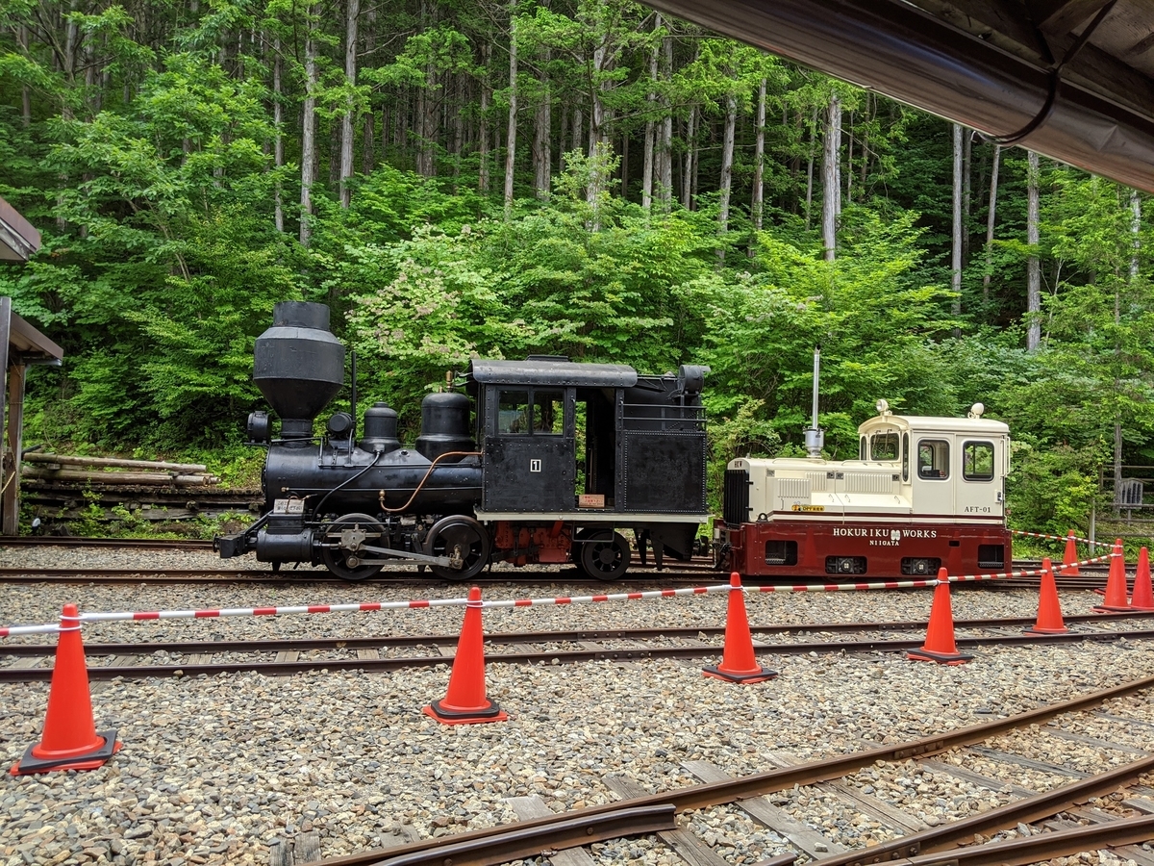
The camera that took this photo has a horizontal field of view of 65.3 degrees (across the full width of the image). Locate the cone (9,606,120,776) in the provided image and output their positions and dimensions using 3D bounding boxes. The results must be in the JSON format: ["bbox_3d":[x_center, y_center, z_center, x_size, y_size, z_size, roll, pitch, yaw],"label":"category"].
[{"bbox_3d":[-2.339,1.145,4.164,0.380,0.700,0.380,2,-3,-14],"label":"cone"}]

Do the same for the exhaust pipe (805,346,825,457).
[{"bbox_3d":[3.121,-0.400,11.739,0.250,1.465,0.250,1,-3,-7],"label":"exhaust pipe"}]

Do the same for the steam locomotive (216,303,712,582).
[{"bbox_3d":[-1.307,0.116,11.182,6.090,3.300,1.850,1,-3,-7],"label":"steam locomotive"}]

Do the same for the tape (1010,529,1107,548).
[{"bbox_3d":[7.438,1.604,13.701,0.326,0.100,3.571,1,-3,6],"label":"tape"}]

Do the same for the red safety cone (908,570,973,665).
[{"bbox_3d":[2.879,1.423,7.117,0.380,0.700,0.380,4,-4,-42],"label":"red safety cone"}]

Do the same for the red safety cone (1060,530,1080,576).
[{"bbox_3d":[7.575,1.839,13.814,0.380,0.700,0.380,4,-4,-42],"label":"red safety cone"}]

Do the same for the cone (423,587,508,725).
[{"bbox_3d":[-0.611,1.227,5.094,0.380,0.700,0.380,3,-3,-29],"label":"cone"}]

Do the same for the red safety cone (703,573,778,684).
[{"bbox_3d":[1.126,1.328,6.285,0.380,0.700,0.380,4,-4,-40],"label":"red safety cone"}]

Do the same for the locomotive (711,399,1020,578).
[{"bbox_3d":[3.621,0.724,11.744,3.550,2.290,1.440,1,-3,-7],"label":"locomotive"}]

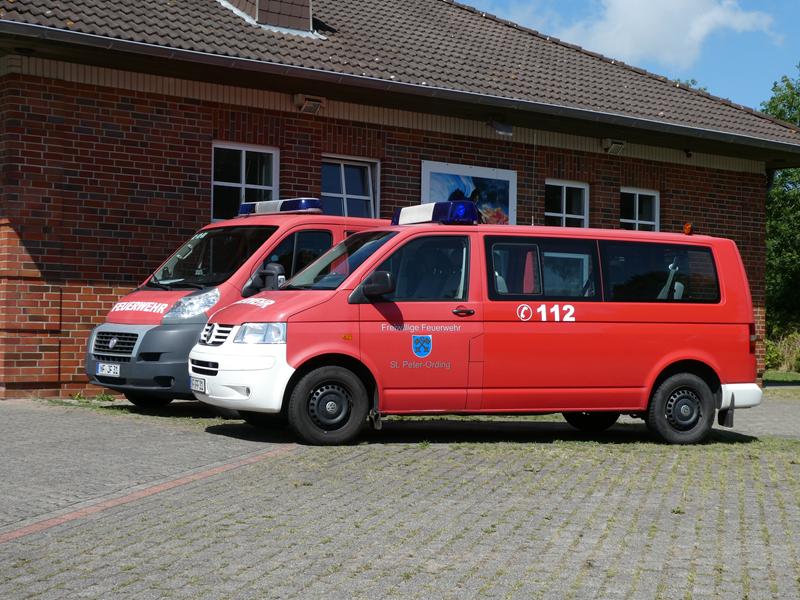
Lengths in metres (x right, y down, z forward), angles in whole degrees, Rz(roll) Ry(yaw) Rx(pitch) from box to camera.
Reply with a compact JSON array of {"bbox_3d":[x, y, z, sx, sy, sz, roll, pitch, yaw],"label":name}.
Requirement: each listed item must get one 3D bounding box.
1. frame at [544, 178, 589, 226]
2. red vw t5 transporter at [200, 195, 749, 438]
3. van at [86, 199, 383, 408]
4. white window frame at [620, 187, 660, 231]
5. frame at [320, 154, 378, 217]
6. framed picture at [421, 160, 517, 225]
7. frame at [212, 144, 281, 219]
[{"bbox_3d":[2.480,-1.265,19.965,1.010,1.030,0.100,2,-1,-37],"label":"frame"},{"bbox_3d":[0.751,0.217,12.153,5.290,2.110,1.950,2,-1,-22],"label":"red vw t5 transporter"},{"bbox_3d":[-0.944,0.092,14.826,5.000,2.340,2.090,2,-1,-38],"label":"van"},{"bbox_3d":[3.758,-1.222,20.928,1.010,1.030,0.100,2,-1,-37],"label":"white window frame"},{"bbox_3d":[-0.701,-1.374,17.568,1.010,1.030,0.100,2,-1,-37],"label":"frame"},{"bbox_3d":[1.025,-1.307,18.621,1.770,1.180,0.050,2,-3,-37],"label":"framed picture"},{"bbox_3d":[-1.973,-1.418,16.610,1.010,1.030,0.100,2,-1,-37],"label":"frame"}]

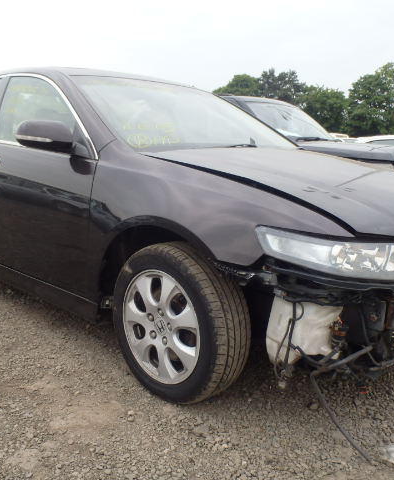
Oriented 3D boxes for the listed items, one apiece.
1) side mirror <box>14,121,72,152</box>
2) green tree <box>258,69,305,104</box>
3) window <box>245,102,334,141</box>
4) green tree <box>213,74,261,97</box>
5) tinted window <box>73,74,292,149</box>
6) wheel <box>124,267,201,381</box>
[{"bbox_3d":[-0.641,-0.440,2.226,0.130,0.150,0.240,12,16,43],"label":"side mirror"},{"bbox_3d":[7.287,-11.604,45.695,4.170,6.750,3.960,3,12,8],"label":"green tree"},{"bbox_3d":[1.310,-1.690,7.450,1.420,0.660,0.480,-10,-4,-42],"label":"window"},{"bbox_3d":[3.798,-12.399,50.697,5.000,7.308,5.000,3,11,4],"label":"green tree"},{"bbox_3d":[0.001,-0.705,2.919,1.340,0.140,0.872,-9,44,-45],"label":"tinted window"},{"bbox_3d":[-0.089,0.331,2.094,0.460,0.460,0.170,12,16,43],"label":"wheel"}]

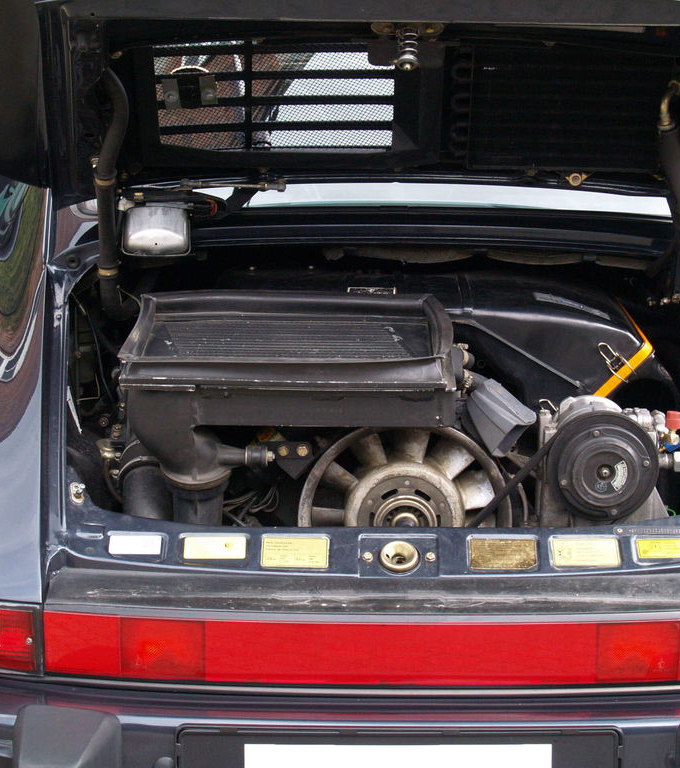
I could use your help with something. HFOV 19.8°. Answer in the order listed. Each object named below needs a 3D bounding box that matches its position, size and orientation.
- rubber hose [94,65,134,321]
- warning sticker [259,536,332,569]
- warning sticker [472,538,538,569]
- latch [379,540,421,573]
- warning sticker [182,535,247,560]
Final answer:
[{"bbox_3d":[-0.317,-0.255,2.720,0.052,0.435,0.060,4,41,0],"label":"rubber hose"},{"bbox_3d":[-0.057,0.215,2.492,0.087,0.004,0.045,0,51,1],"label":"warning sticker"},{"bbox_3d":[0.209,0.216,2.485,0.084,0.004,0.043,0,51,1],"label":"warning sticker"},{"bbox_3d":[0.076,0.223,2.494,0.052,0.035,0.052,0,51,1],"label":"latch"},{"bbox_3d":[-0.161,0.209,2.502,0.081,0.004,0.037,0,51,1],"label":"warning sticker"}]

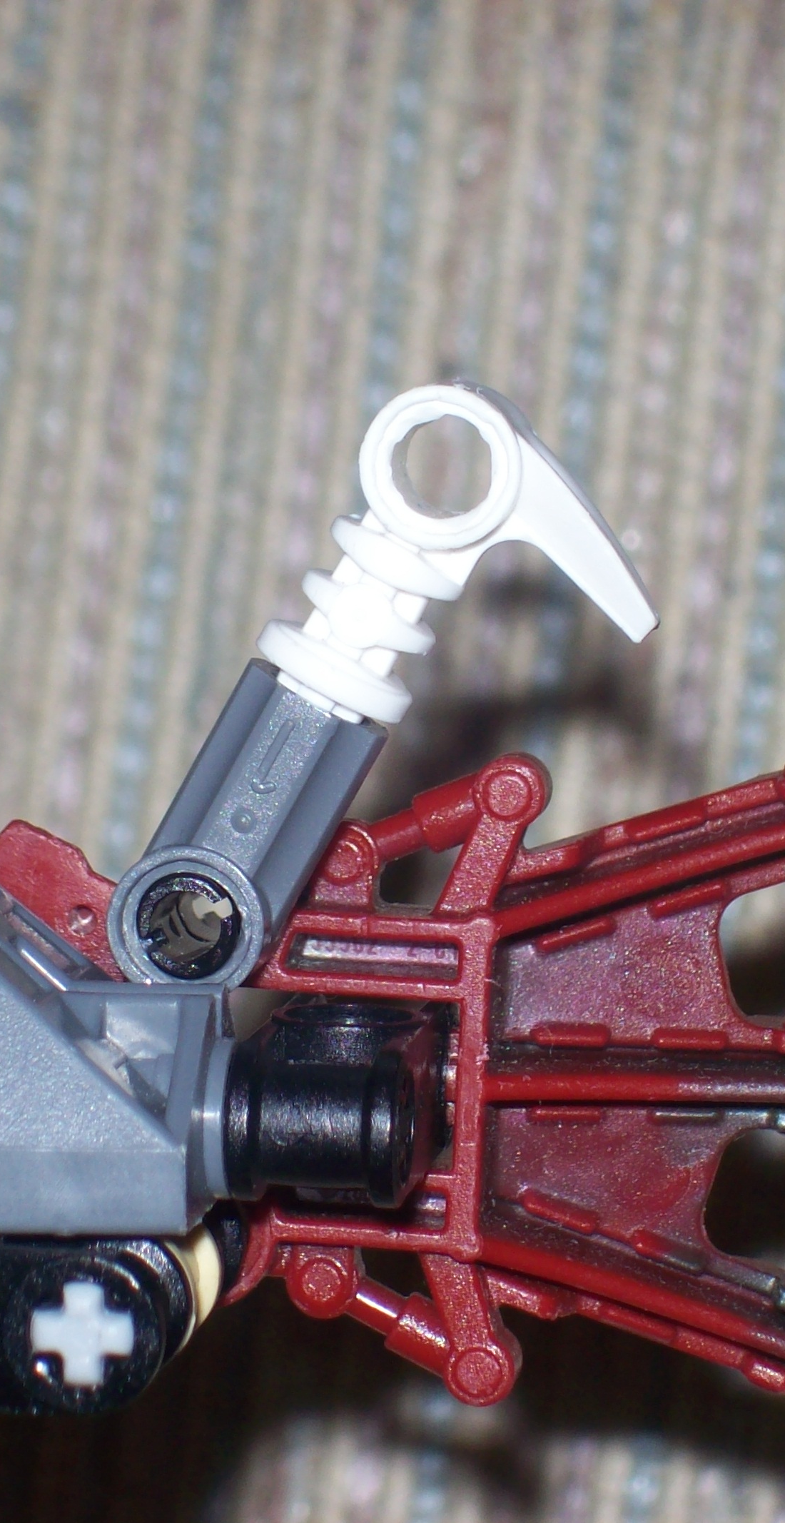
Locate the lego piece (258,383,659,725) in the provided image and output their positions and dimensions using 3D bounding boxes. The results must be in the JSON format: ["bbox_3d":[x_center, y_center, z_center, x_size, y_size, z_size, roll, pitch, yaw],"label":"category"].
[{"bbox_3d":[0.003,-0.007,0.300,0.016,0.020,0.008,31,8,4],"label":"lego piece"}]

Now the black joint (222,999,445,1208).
[{"bbox_3d":[-0.002,0.016,0.300,0.008,0.008,0.024,2,5,8],"label":"black joint"}]

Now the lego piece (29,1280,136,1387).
[{"bbox_3d":[-0.013,0.026,0.303,0.005,0.005,0.016,2,5,8],"label":"lego piece"}]

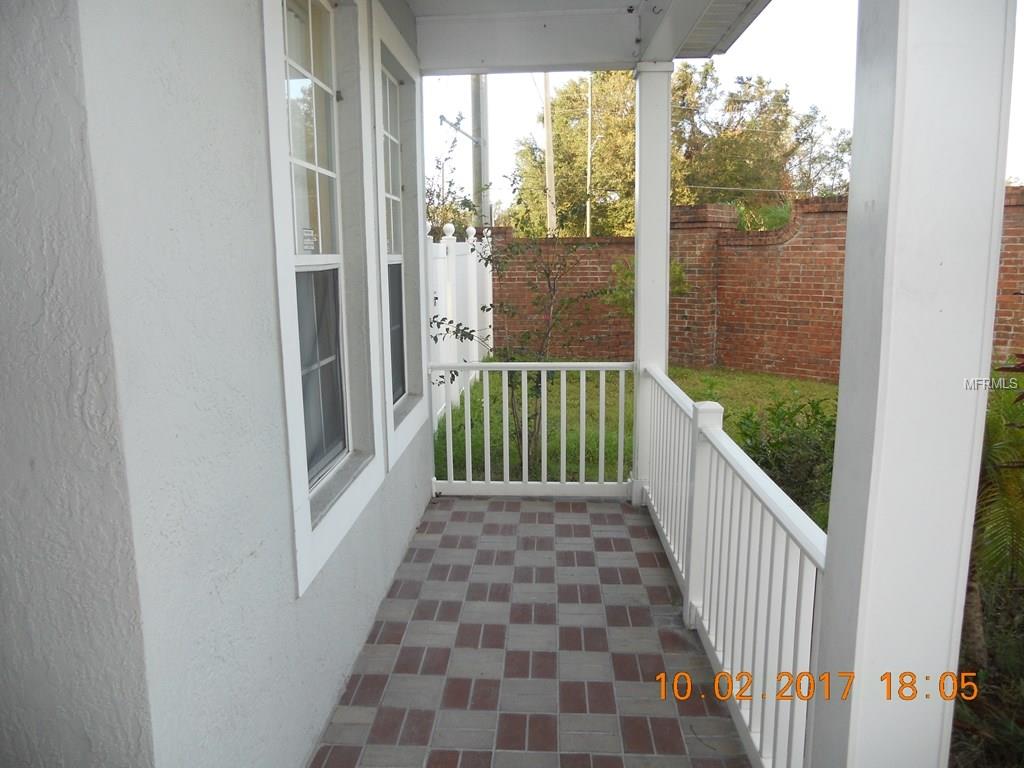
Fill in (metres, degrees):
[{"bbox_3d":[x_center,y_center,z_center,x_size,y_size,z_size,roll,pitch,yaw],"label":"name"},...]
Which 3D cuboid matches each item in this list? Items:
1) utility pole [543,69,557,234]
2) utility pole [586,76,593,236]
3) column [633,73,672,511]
[{"bbox_3d":[1.277,-8.056,26.994,0.290,10.200,0.290,-2,10,3],"label":"utility pole"},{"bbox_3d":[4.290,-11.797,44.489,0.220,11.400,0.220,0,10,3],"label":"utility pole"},{"bbox_3d":[0.830,-0.541,4.787,0.198,2.585,0.198,0,10,3],"label":"column"}]

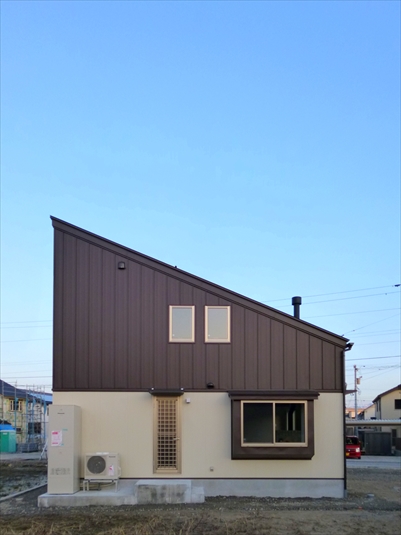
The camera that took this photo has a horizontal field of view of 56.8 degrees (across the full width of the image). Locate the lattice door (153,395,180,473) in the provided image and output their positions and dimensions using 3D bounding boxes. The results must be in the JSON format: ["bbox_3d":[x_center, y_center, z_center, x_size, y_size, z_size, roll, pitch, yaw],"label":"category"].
[{"bbox_3d":[-0.853,4.299,9.500,0.720,1.990,0.100,0,-2,0],"label":"lattice door"}]

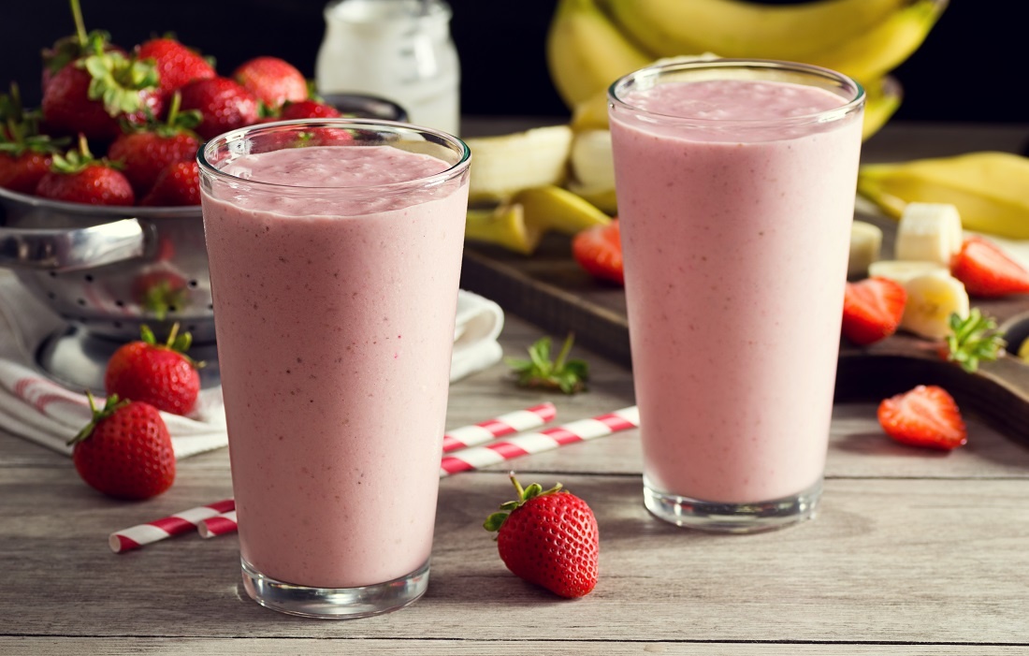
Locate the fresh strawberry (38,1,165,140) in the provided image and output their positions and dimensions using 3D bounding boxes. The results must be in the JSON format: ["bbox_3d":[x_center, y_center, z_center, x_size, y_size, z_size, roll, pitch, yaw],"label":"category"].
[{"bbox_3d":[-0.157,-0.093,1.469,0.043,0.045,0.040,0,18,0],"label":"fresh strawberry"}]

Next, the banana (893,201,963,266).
[{"bbox_3d":[0.168,-0.038,1.573,0.027,0.026,0.027,0,18,0],"label":"banana"}]

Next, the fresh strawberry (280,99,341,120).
[{"bbox_3d":[-0.078,-0.080,1.503,0.032,0.032,0.032,0,18,0],"label":"fresh strawberry"}]

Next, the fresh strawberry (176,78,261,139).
[{"bbox_3d":[-0.114,-0.084,1.485,0.034,0.033,0.033,0,18,0],"label":"fresh strawberry"}]

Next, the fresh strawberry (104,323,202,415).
[{"bbox_3d":[-0.135,0.017,1.445,0.035,0.035,0.037,16,61,-5],"label":"fresh strawberry"}]

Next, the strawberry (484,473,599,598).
[{"bbox_3d":[0.010,0.071,1.289,0.041,0.035,0.035,51,13,16],"label":"strawberry"}]

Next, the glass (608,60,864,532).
[{"bbox_3d":[0.077,-0.009,1.350,0.088,0.150,0.088,0,18,0],"label":"glass"}]

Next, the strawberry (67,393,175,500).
[{"bbox_3d":[-0.140,0.043,1.373,0.039,0.036,0.036,55,12,17],"label":"strawberry"}]

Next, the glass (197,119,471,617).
[{"bbox_3d":[-0.059,0.015,1.273,0.088,0.150,0.088,0,18,0],"label":"glass"}]

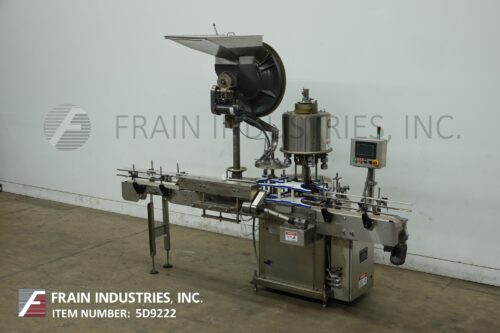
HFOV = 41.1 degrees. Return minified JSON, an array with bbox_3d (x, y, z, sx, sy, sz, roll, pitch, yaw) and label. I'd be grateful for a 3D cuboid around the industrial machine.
[{"bbox_3d":[0.113,-0.046,6.278,3.319,2.375,0.977,7,12,36],"label":"industrial machine"}]

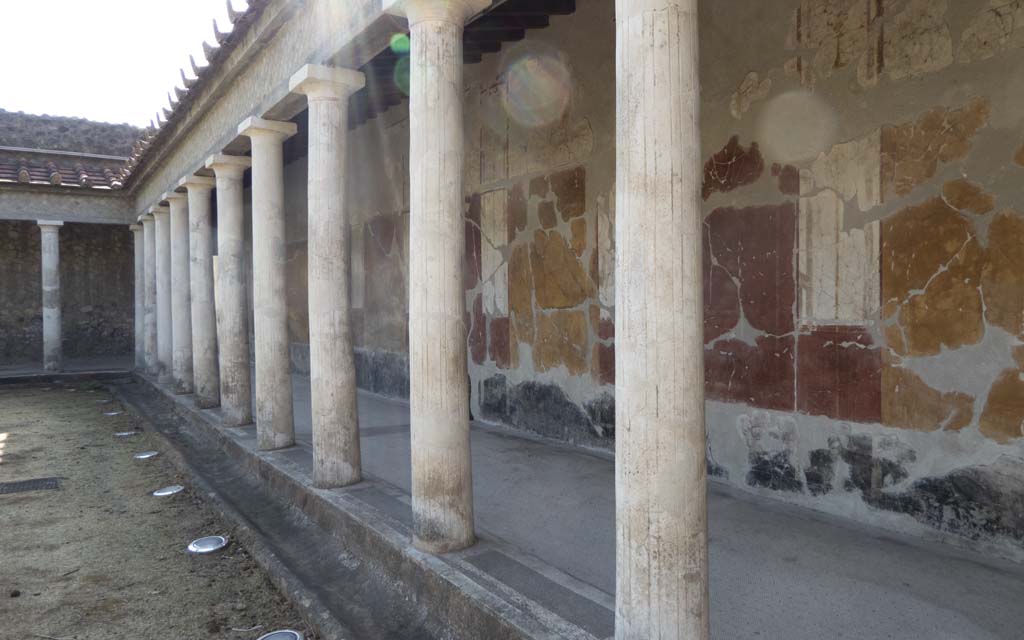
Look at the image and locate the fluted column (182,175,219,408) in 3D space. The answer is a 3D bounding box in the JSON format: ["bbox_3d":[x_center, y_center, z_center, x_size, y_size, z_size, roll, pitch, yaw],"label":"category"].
[{"bbox_3d":[-4.044,-0.361,9.332,0.420,2.961,0.420,-2,2,-34],"label":"fluted column"}]

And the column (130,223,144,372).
[{"bbox_3d":[-7.683,-0.458,14.799,0.420,2.961,0.420,-2,2,-34],"label":"column"}]

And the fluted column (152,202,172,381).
[{"bbox_3d":[-5.862,-0.410,12.063,0.420,2.961,0.420,-2,2,-34],"label":"fluted column"}]

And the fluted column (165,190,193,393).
[{"bbox_3d":[-4.950,-0.386,10.693,0.420,2.961,0.420,-2,2,-34],"label":"fluted column"}]

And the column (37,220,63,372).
[{"bbox_3d":[-9.454,-0.438,14.603,0.445,3.091,0.445,-2,2,-34],"label":"column"}]

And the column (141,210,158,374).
[{"bbox_3d":[-6.771,-0.434,13.428,0.420,2.961,0.420,-2,2,-34],"label":"column"}]

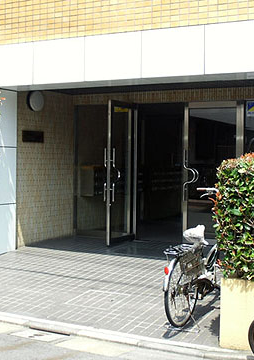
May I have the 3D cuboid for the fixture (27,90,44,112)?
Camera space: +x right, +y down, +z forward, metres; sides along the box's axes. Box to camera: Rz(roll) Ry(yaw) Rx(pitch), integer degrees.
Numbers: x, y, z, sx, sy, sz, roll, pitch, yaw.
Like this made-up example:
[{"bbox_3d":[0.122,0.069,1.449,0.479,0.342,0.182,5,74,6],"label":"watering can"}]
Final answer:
[{"bbox_3d":[-1.381,-1.186,9.850,0.100,0.315,0.315,1,2,30],"label":"fixture"}]

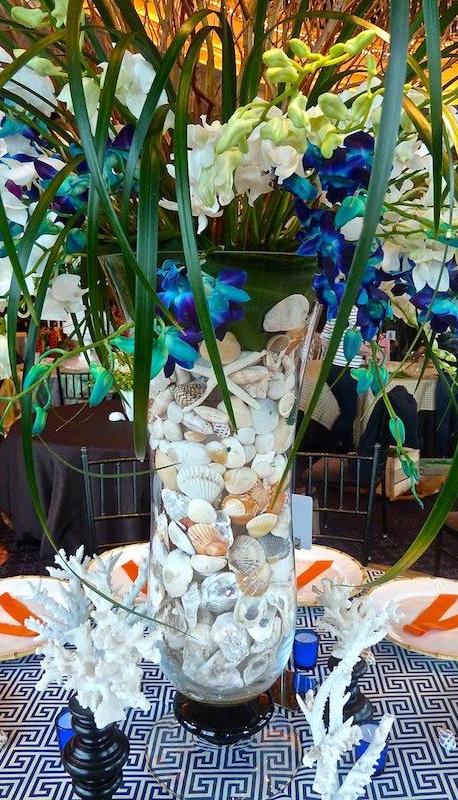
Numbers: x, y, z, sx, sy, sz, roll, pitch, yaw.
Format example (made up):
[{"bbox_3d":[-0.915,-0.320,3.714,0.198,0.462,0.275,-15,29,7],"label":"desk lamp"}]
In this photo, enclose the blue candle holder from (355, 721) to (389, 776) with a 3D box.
[{"bbox_3d":[0.217,0.527,0.872,0.051,0.059,0.051,2,10,15],"label":"blue candle holder"}]

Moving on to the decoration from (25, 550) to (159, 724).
[{"bbox_3d":[-0.164,0.282,0.700,0.148,0.180,0.138,-3,10,-14],"label":"decoration"}]

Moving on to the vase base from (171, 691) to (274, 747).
[{"bbox_3d":[-0.009,0.477,0.912,0.157,0.080,0.157,-1,10,-1],"label":"vase base"}]

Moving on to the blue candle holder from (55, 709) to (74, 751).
[{"bbox_3d":[-0.239,0.528,0.897,0.051,0.060,0.051,-4,10,-17],"label":"blue candle holder"}]

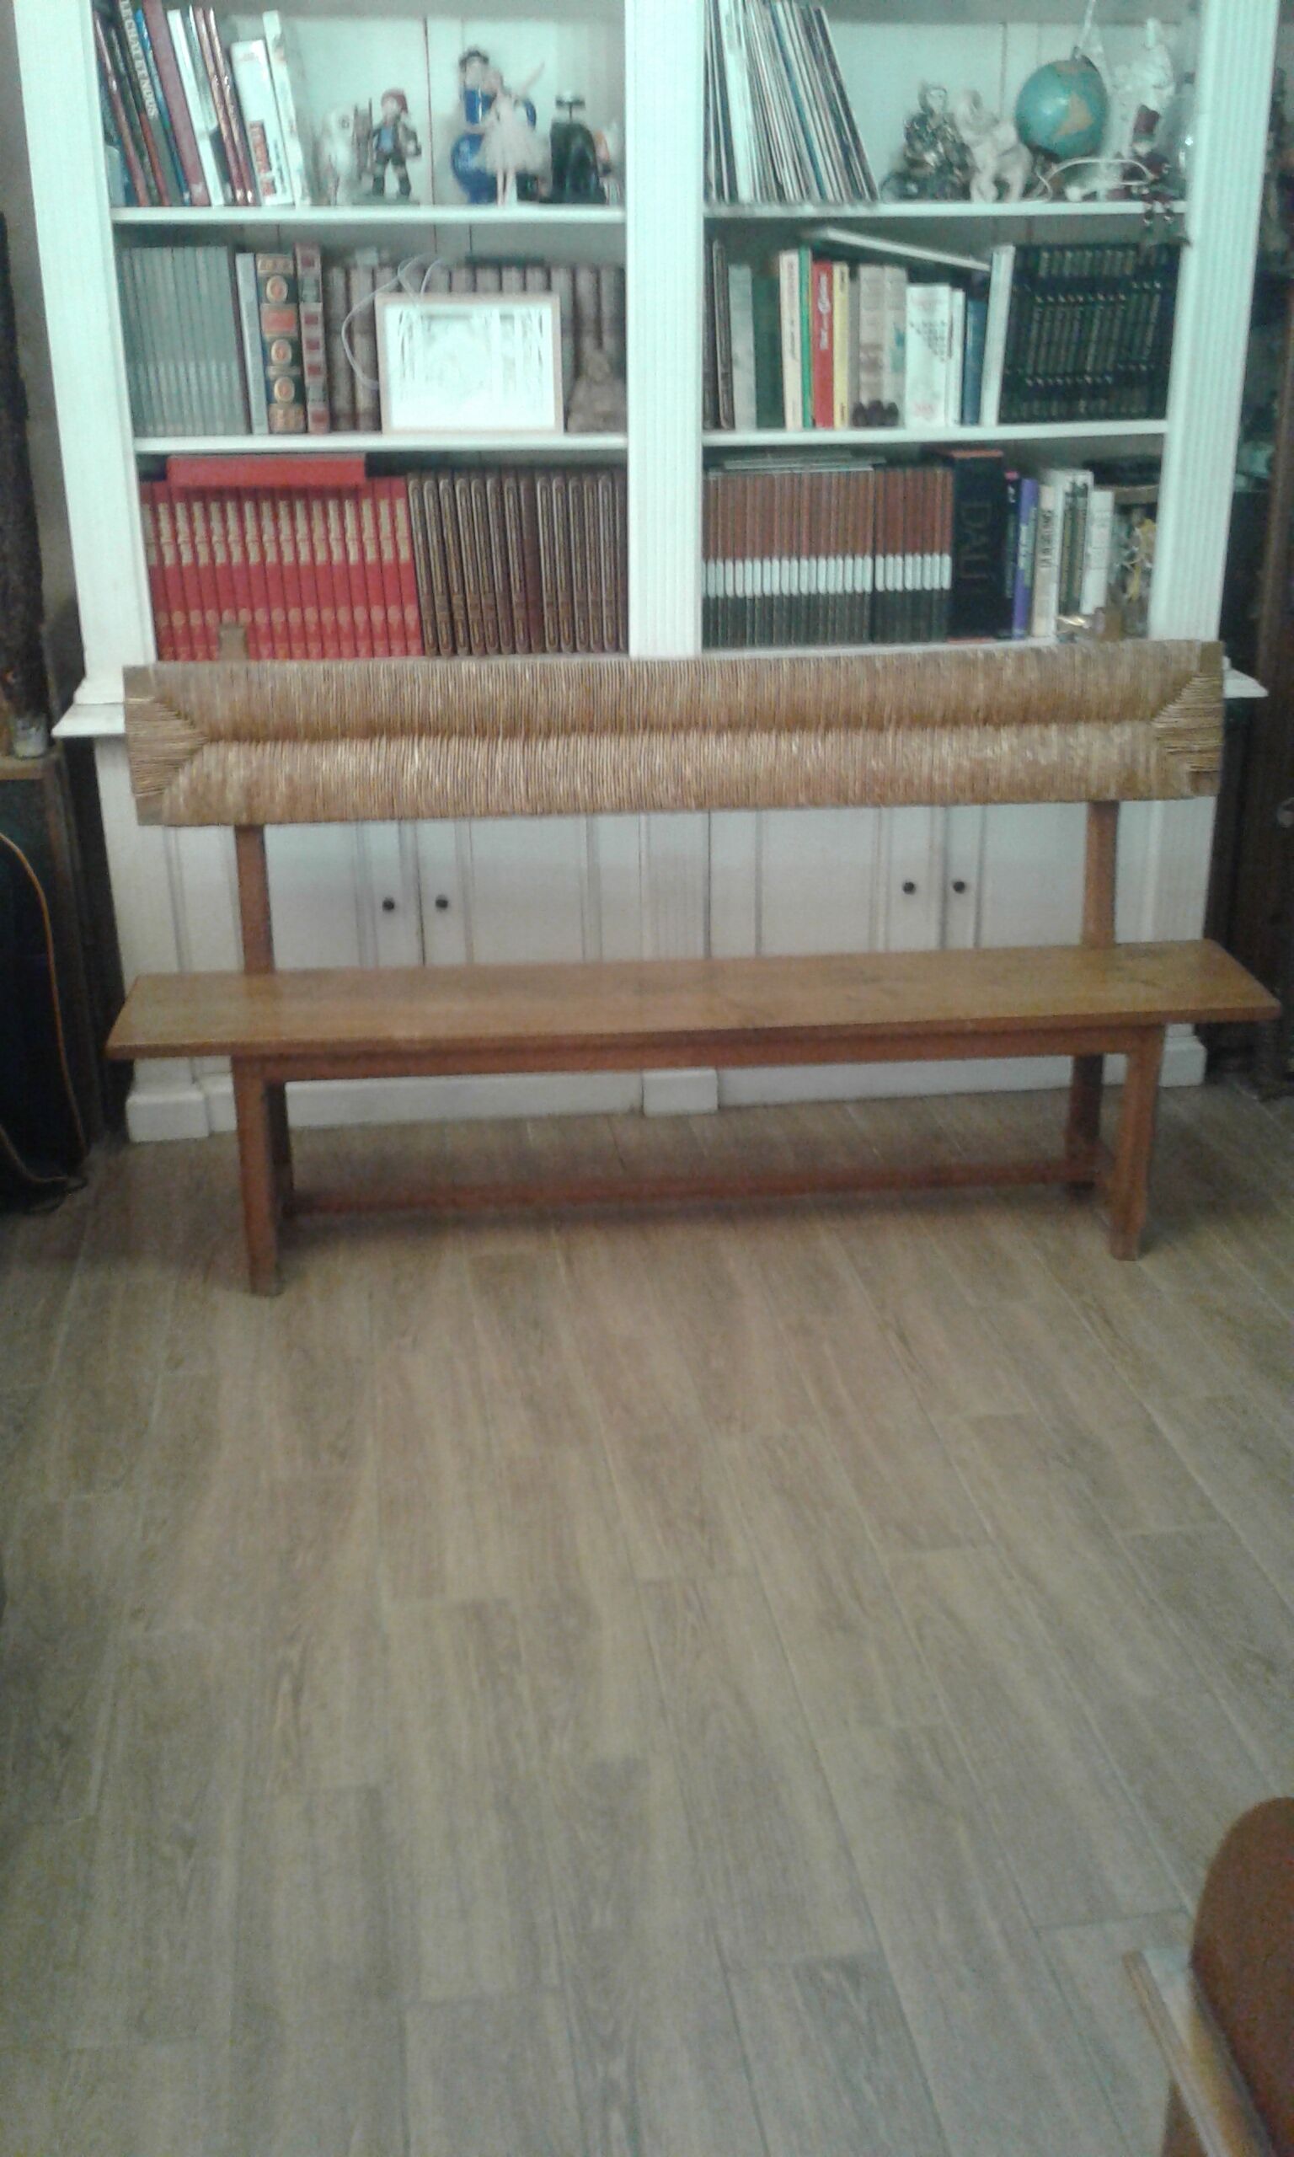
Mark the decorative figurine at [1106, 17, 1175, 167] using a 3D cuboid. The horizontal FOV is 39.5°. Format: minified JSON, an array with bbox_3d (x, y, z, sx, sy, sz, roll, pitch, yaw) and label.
[{"bbox_3d":[0.925,-1.804,3.358,0.107,0.296,0.110,-3,20,-6],"label":"decorative figurine"}]

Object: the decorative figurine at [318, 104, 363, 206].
[{"bbox_3d":[-0.538,-1.620,3.174,0.074,0.171,0.090,-3,21,-6],"label":"decorative figurine"}]

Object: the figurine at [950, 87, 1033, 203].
[{"bbox_3d":[0.632,-1.699,3.294,0.128,0.185,0.110,-3,20,-6],"label":"figurine"}]

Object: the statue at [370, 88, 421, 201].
[{"bbox_3d":[-0.431,-1.619,3.144,0.088,0.186,0.070,-3,21,-6],"label":"statue"}]

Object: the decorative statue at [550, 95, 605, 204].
[{"bbox_3d":[-0.123,-1.657,3.223,0.092,0.172,0.085,-3,20,-6],"label":"decorative statue"}]

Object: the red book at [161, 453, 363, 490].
[{"bbox_3d":[-0.701,-1.139,3.366,0.352,0.055,0.250,-3,21,-6],"label":"red book"}]

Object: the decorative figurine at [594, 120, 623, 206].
[{"bbox_3d":[-0.068,-1.632,3.224,0.057,0.146,0.060,-3,21,-6],"label":"decorative figurine"}]

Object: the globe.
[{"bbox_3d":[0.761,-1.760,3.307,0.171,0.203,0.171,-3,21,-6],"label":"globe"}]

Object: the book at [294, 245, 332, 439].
[{"bbox_3d":[-0.608,-1.351,3.314,0.043,0.312,0.230,-3,21,-6],"label":"book"}]

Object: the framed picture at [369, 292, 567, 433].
[{"bbox_3d":[-0.327,-1.299,3.284,0.329,0.237,0.022,-3,12,-5],"label":"framed picture"}]

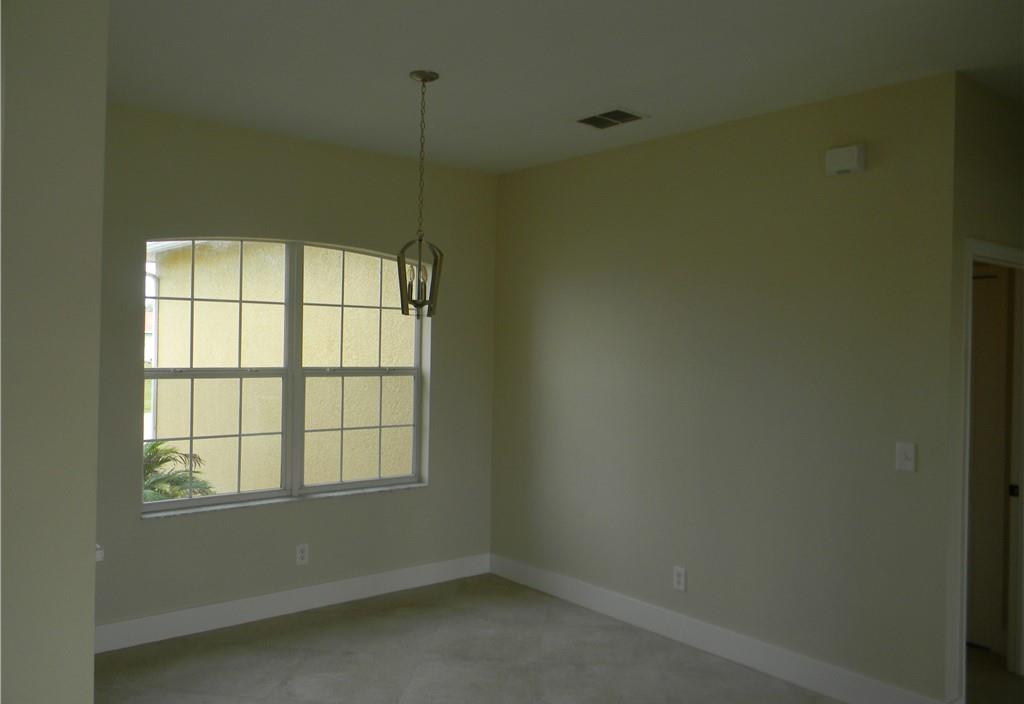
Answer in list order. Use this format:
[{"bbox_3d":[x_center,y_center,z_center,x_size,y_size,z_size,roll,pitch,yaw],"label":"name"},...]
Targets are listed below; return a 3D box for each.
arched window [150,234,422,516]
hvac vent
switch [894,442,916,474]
[{"bbox_3d":[-1.284,0.117,4.998,1.803,1.528,0.100,0,1,-40],"label":"arched window"},{"bbox_3d":[0.516,-1.217,4.365,0.225,0.025,0.315,0,1,-40],"label":"hvac vent"},{"bbox_3d":[1.714,0.458,3.613,0.014,0.123,0.080,0,1,-40],"label":"switch"}]

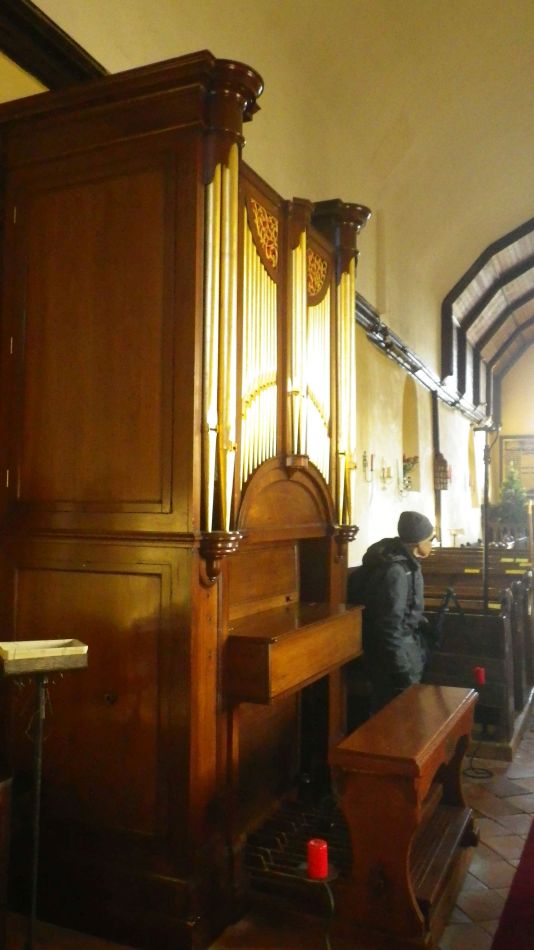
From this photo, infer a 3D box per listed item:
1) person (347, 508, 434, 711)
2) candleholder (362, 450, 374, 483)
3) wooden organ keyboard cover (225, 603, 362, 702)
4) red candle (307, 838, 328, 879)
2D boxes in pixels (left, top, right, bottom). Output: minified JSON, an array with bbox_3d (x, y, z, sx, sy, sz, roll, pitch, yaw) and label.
[{"bbox_3d":[0.723,1.036,4.107,0.400,1.620,0.470,2,-3,-16],"label":"person"},{"bbox_3d":[1.125,-0.094,7.820,0.120,0.355,0.100,-1,-3,26],"label":"candleholder"},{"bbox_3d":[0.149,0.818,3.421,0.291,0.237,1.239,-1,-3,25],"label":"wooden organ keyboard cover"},{"bbox_3d":[0.152,1.145,2.100,0.062,0.095,0.062,1,-3,0],"label":"red candle"}]

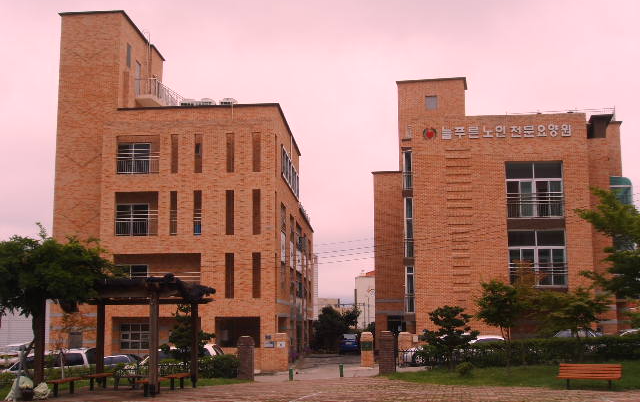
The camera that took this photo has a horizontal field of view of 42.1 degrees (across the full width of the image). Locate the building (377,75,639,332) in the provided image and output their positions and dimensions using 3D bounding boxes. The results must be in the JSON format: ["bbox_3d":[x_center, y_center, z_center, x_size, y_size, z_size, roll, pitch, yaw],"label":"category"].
[{"bbox_3d":[9.612,1.710,47.246,13.400,14.100,14.000,-1,-9,4],"label":"building"}]

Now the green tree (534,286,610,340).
[{"bbox_3d":[9.513,4.706,31.604,2.844,2.978,2.844,-1,-9,4],"label":"green tree"}]

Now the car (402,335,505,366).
[{"bbox_3d":[6.198,7.007,39.071,4.600,1.450,1.780,-1,-9,4],"label":"car"}]

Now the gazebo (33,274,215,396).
[{"bbox_3d":[-5.533,3.894,24.097,4.000,3.120,3.600,-2,-9,10],"label":"gazebo"}]

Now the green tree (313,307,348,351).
[{"bbox_3d":[0.844,9.682,62.330,2.740,3.680,2.740,-1,-9,4],"label":"green tree"}]

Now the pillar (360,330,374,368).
[{"bbox_3d":[2.101,6.604,36.965,0.590,1.530,0.590,-1,-9,4],"label":"pillar"}]

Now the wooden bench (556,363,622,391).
[{"bbox_3d":[7.338,4.763,22.613,1.740,0.730,0.600,-4,-9,21],"label":"wooden bench"}]

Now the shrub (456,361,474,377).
[{"bbox_3d":[5.045,5.820,29.060,0.640,0.580,0.620,-1,-9,4],"label":"shrub"}]

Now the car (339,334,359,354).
[{"bbox_3d":[2.190,11.351,65.026,1.660,1.480,4.200,-1,-9,4],"label":"car"}]

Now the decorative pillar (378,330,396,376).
[{"bbox_3d":[2.496,5.668,31.010,0.580,1.580,0.580,-1,-9,4],"label":"decorative pillar"}]

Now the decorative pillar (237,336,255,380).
[{"bbox_3d":[-2.812,5.954,31.523,0.600,1.620,0.600,-1,-9,4],"label":"decorative pillar"}]

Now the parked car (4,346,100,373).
[{"bbox_3d":[-11.528,7.114,34.779,4.600,1.700,1.800,-4,-9,3],"label":"parked car"}]

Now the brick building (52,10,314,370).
[{"bbox_3d":[-7.420,0.958,56.863,12.050,19.200,25.500,-1,-9,4],"label":"brick building"}]

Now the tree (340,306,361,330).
[{"bbox_3d":[2.172,9.527,61.258,1.900,3.640,1.900,-1,-9,4],"label":"tree"}]

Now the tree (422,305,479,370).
[{"bbox_3d":[4.943,5.183,31.519,2.150,2.430,2.050,-1,-9,4],"label":"tree"}]

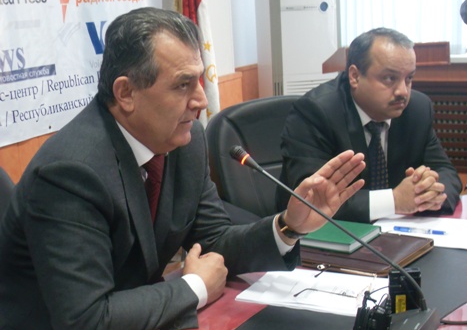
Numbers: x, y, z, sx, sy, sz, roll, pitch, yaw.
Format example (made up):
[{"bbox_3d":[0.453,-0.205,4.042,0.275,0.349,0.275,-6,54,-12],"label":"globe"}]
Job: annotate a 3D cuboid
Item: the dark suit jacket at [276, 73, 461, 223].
[{"bbox_3d":[0.352,0.037,2.312,0.560,0.570,0.500,-11,14,-36],"label":"dark suit jacket"}]

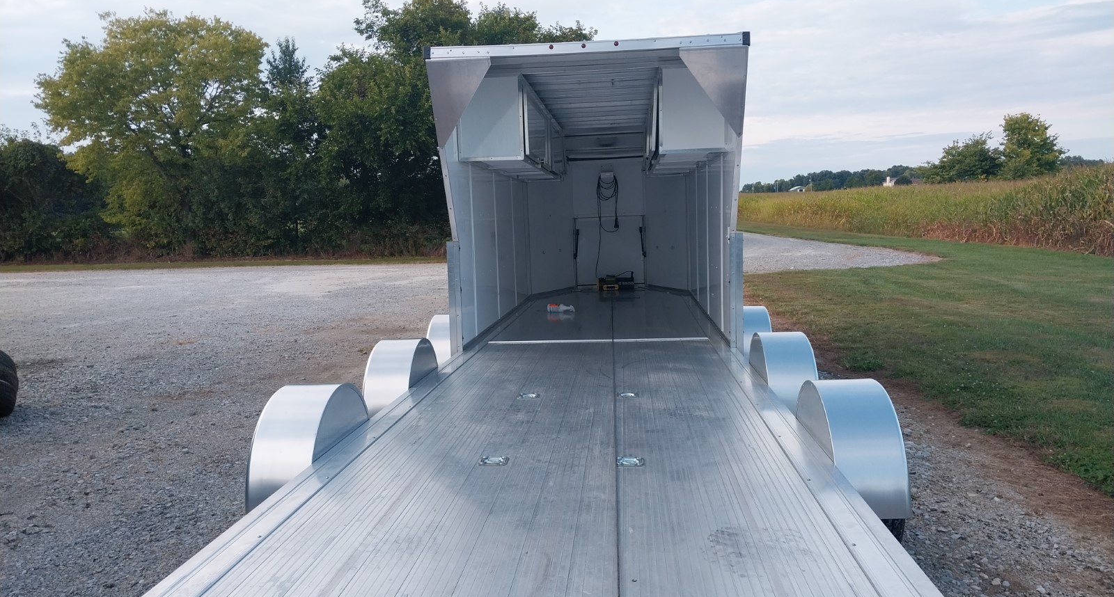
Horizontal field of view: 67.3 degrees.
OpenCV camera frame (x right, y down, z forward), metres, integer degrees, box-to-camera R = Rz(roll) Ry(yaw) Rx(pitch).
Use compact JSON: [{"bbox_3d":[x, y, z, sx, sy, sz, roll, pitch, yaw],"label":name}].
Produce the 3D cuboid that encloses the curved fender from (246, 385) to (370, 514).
[{"bbox_3d":[-1.090,0.618,3.771,0.273,0.450,0.845,-1,5,5],"label":"curved fender"}]

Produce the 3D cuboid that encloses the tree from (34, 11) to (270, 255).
[{"bbox_3d":[-16.392,-6.735,34.522,8.430,10.034,8.008,-4,7,-25],"label":"tree"}]

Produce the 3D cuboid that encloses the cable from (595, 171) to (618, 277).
[{"bbox_3d":[0.694,-0.997,11.508,0.323,1.462,0.200,-1,6,5],"label":"cable"}]

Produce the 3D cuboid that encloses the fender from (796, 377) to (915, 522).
[{"bbox_3d":[1.231,0.579,3.570,0.273,0.450,0.845,-1,5,5],"label":"fender"}]

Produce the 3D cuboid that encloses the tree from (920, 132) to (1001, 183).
[{"bbox_3d":[33.981,-10.297,70.374,6.291,7.188,6.291,1,7,26],"label":"tree"}]

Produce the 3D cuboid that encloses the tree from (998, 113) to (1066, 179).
[{"bbox_3d":[39.861,-11.215,70.453,4.875,8.710,4.875,2,7,29],"label":"tree"}]

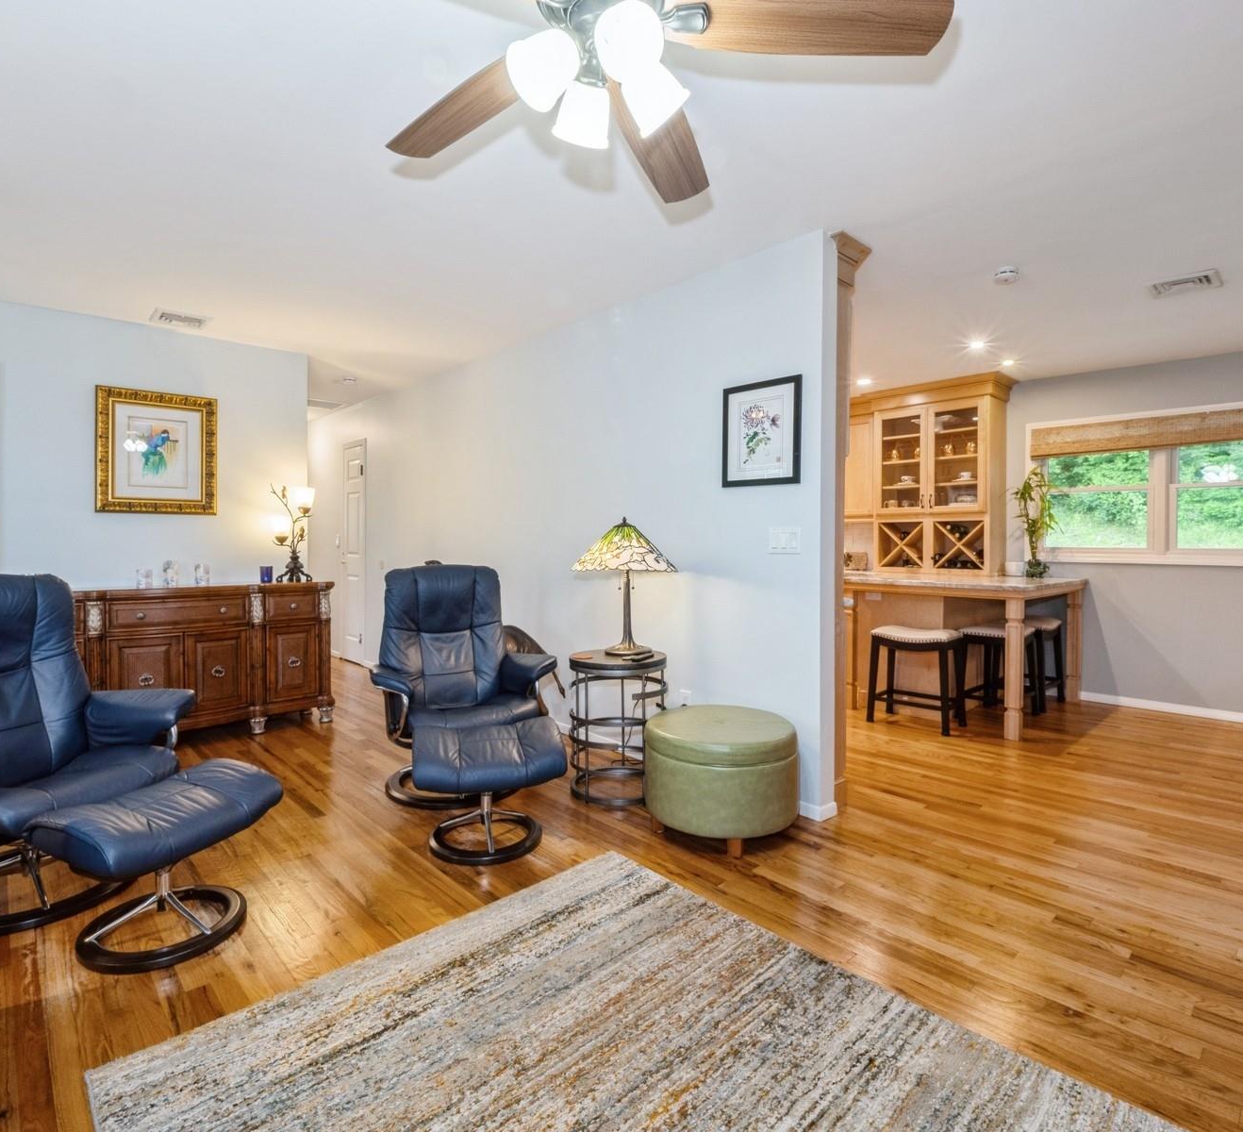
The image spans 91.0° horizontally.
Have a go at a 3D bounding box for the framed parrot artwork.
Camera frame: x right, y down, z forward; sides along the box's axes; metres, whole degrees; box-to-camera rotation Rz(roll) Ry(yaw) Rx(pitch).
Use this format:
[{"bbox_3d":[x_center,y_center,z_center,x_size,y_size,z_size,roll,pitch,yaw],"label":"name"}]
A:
[{"bbox_3d":[-2.841,-0.697,3.756,0.596,0.747,0.038,-1,3,-39],"label":"framed parrot artwork"}]

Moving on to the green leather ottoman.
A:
[{"bbox_3d":[0.421,0.860,2.552,0.630,0.430,0.620,0,2,0],"label":"green leather ottoman"}]

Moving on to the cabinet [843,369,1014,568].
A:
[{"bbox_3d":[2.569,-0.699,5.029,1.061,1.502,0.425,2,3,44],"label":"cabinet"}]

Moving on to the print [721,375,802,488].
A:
[{"bbox_3d":[0.616,-0.600,2.768,0.408,0.470,0.029,2,3,44],"label":"print"}]

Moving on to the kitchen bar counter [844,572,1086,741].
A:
[{"bbox_3d":[2.487,0.533,4.347,1.128,0.910,1.477,2,3,44],"label":"kitchen bar counter"}]

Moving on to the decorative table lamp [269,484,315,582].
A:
[{"bbox_3d":[-2.150,-0.215,3.982,0.260,0.638,0.190,-1,3,-39],"label":"decorative table lamp"}]

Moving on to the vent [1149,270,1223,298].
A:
[{"bbox_3d":[2.757,-1.370,2.981,0.258,0.020,0.251,2,3,44],"label":"vent"}]

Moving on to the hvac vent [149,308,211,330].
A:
[{"bbox_3d":[-2.568,-1.429,3.554,0.254,0.020,0.277,-1,3,-39],"label":"hvac vent"}]

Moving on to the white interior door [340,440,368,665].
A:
[{"bbox_3d":[-2.515,-0.128,5.776,0.593,2.084,0.048,2,3,44],"label":"white interior door"}]

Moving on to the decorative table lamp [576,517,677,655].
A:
[{"bbox_3d":[0.014,0.098,2.941,0.485,0.668,0.475,0,2,0],"label":"decorative table lamp"}]

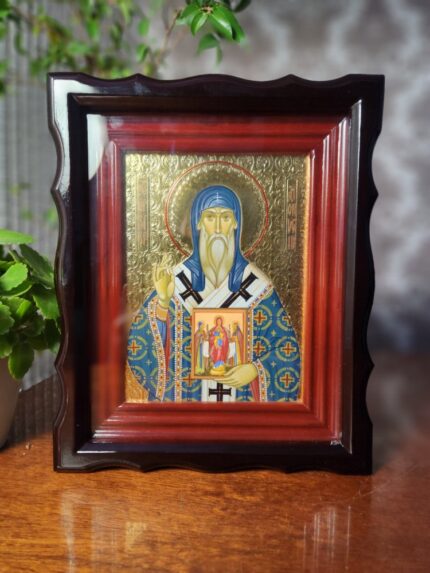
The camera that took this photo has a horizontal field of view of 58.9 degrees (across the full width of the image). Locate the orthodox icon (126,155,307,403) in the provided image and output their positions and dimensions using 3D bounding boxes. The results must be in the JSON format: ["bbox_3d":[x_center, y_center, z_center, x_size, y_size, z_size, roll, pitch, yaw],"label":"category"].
[{"bbox_3d":[0.002,-0.004,0.376,0.175,0.240,0.015,0,4,0],"label":"orthodox icon"}]

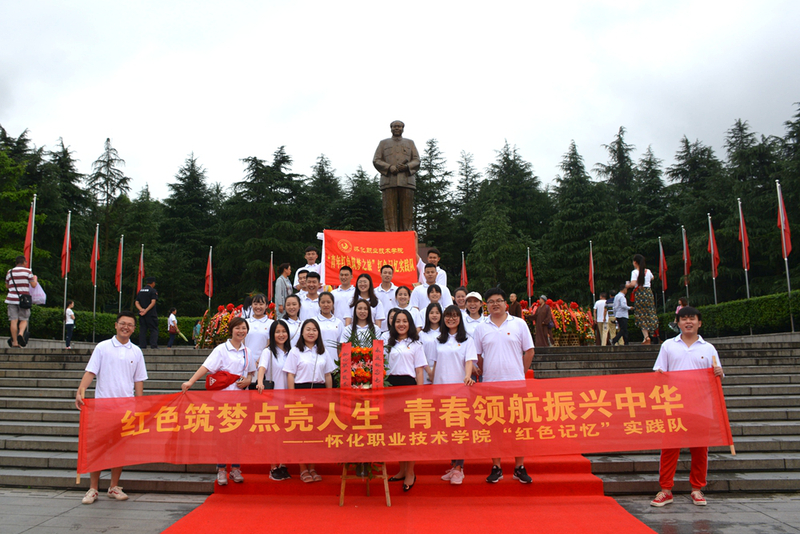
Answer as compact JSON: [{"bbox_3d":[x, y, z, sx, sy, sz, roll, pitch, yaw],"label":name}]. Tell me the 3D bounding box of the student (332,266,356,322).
[{"bbox_3d":[-0.704,0.846,7.740,0.480,1.720,0.310,0,-7,-2],"label":"student"}]

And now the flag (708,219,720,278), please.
[{"bbox_3d":[11.789,-0.787,22.473,0.400,2.250,0.300,-1,-7,0],"label":"flag"}]

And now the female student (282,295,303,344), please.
[{"bbox_3d":[-1.190,1.100,6.550,0.460,1.600,0.300,0,-7,-3],"label":"female student"}]

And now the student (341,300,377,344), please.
[{"bbox_3d":[-0.430,1.165,6.758,0.470,1.600,0.280,0,-7,-2],"label":"student"}]

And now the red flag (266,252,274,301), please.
[{"bbox_3d":[-6.559,0.628,30.684,0.400,2.250,0.300,-1,-7,0],"label":"red flag"}]

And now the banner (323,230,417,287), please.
[{"bbox_3d":[-0.467,-0.123,9.500,1.460,0.930,0.090,-1,-8,3],"label":"banner"}]

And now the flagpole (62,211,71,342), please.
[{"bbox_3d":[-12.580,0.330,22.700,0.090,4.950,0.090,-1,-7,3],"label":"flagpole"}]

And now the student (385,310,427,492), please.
[{"bbox_3d":[0.052,1.240,5.660,0.460,1.670,0.340,-1,-7,7],"label":"student"}]

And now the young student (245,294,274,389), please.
[{"bbox_3d":[-1.706,1.144,7.237,0.460,1.630,0.300,0,-8,-7],"label":"young student"}]

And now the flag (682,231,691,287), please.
[{"bbox_3d":[12.500,-0.420,26.050,0.360,2.450,0.250,-1,-7,3],"label":"flag"}]

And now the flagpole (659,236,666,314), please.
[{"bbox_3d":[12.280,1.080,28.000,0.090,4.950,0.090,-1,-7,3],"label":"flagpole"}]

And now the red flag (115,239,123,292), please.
[{"bbox_3d":[-13.281,-0.071,28.317,0.340,2.550,0.250,3,-8,-25],"label":"red flag"}]

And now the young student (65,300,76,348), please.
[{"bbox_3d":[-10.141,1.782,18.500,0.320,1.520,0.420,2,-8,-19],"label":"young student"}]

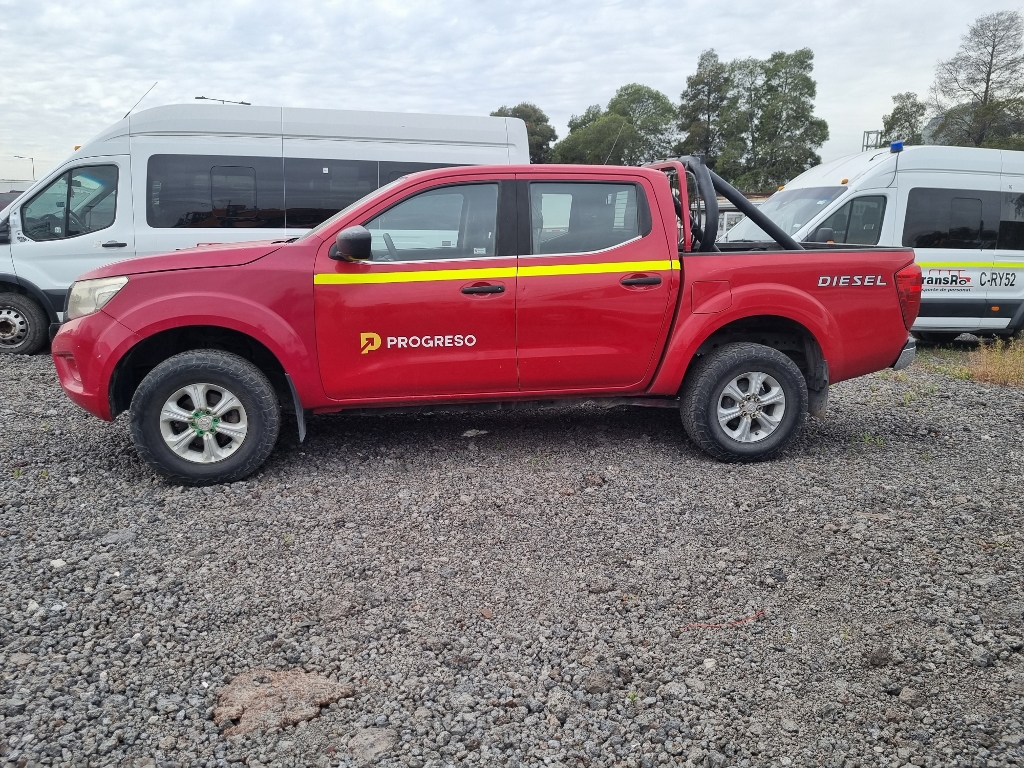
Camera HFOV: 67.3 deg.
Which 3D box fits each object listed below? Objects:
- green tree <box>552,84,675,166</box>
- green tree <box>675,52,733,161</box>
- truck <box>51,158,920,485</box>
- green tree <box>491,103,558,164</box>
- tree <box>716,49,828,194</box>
[{"bbox_3d":[5.155,-11.469,40.459,6.720,8.090,6.720,1,12,0],"label":"green tree"},{"bbox_3d":[9.827,-12.269,40.264,3.640,9.890,3.640,1,12,0],"label":"green tree"},{"bbox_3d":[-0.102,-0.556,5.150,5.270,1.850,1.920,-1,13,-10],"label":"truck"},{"bbox_3d":[0.397,-11.648,42.486,4.470,7.400,4.470,1,12,0],"label":"green tree"},{"bbox_3d":[12.872,-11.928,39.303,6.300,9.750,6.300,1,12,0],"label":"tree"}]

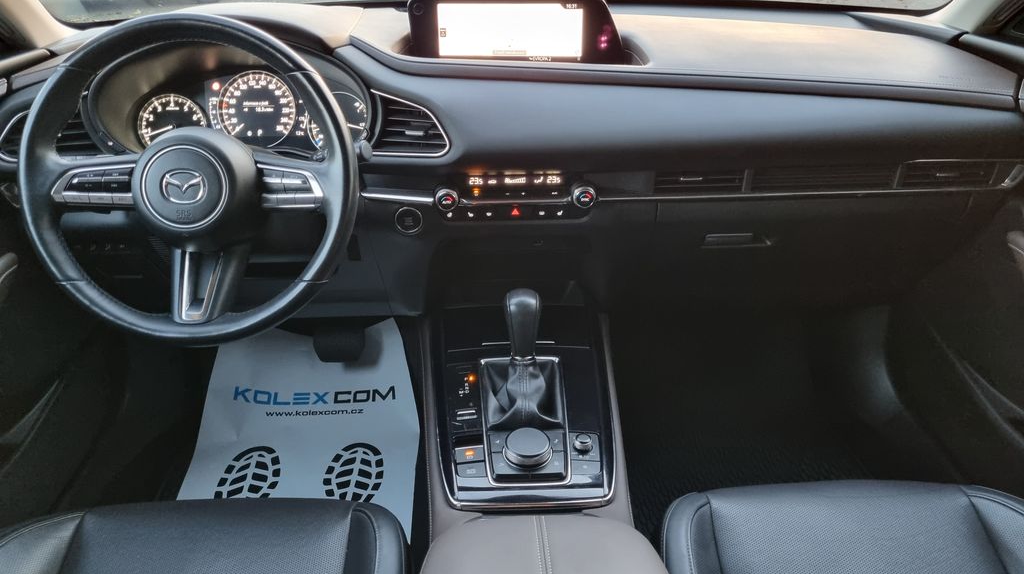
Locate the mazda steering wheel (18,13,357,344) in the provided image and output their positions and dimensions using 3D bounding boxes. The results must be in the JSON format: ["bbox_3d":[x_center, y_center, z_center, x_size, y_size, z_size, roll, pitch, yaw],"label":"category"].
[{"bbox_3d":[-0.355,-0.120,0.871,0.370,0.370,0.100,-2,3,-3],"label":"mazda steering wheel"}]

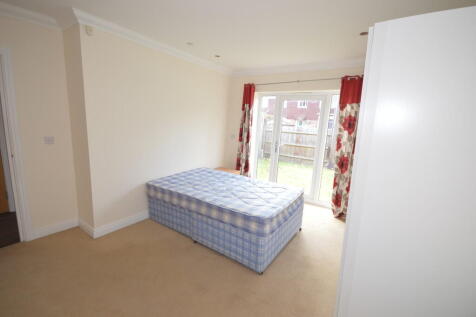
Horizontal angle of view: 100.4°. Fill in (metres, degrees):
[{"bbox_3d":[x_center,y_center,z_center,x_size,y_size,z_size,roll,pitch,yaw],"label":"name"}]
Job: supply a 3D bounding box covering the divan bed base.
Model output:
[{"bbox_3d":[-0.214,0.772,2.852,1.866,0.405,1.130,9,11,34],"label":"divan bed base"}]

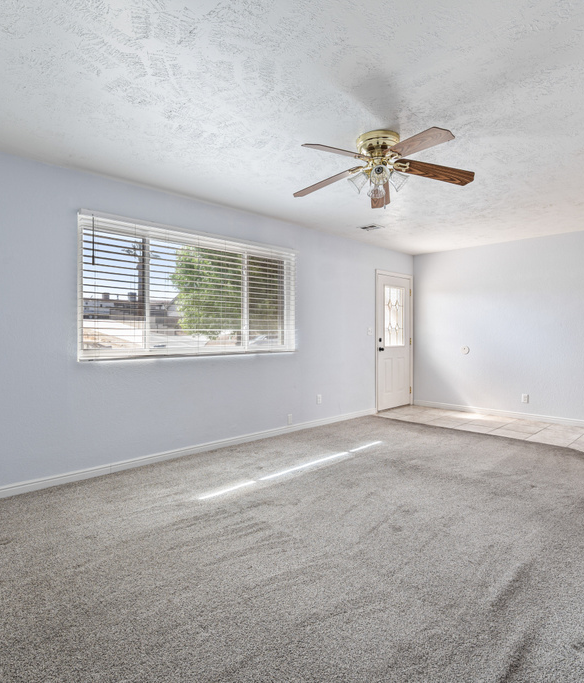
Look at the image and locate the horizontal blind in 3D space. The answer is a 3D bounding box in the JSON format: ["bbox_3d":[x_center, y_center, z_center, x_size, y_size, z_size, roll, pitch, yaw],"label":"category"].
[{"bbox_3d":[-0.819,-0.453,3.948,2.340,1.190,0.075,-1,1,-43],"label":"horizontal blind"}]

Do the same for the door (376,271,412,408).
[{"bbox_3d":[1.601,0.021,6.243,0.897,2.035,0.045,-1,1,-43],"label":"door"}]

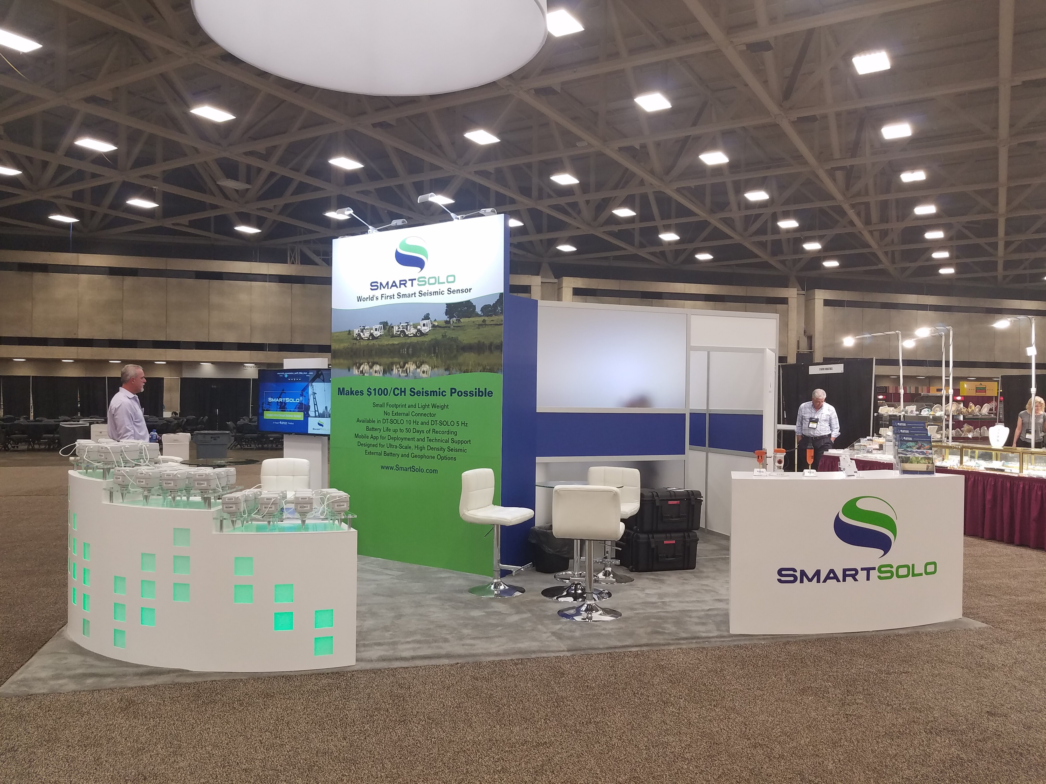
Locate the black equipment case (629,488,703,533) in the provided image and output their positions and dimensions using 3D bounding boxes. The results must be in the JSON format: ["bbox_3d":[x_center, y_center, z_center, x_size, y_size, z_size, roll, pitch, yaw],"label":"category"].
[{"bbox_3d":[1.255,1.089,7.333,0.630,0.355,0.500,1,0,-19],"label":"black equipment case"}]

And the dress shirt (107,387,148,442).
[{"bbox_3d":[-3.466,0.208,6.900,0.370,0.510,0.520,1,0,-24],"label":"dress shirt"}]

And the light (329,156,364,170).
[{"bbox_3d":[-7.124,-9.269,31.711,0.780,0.120,1.200,1,0,31],"label":"light"}]

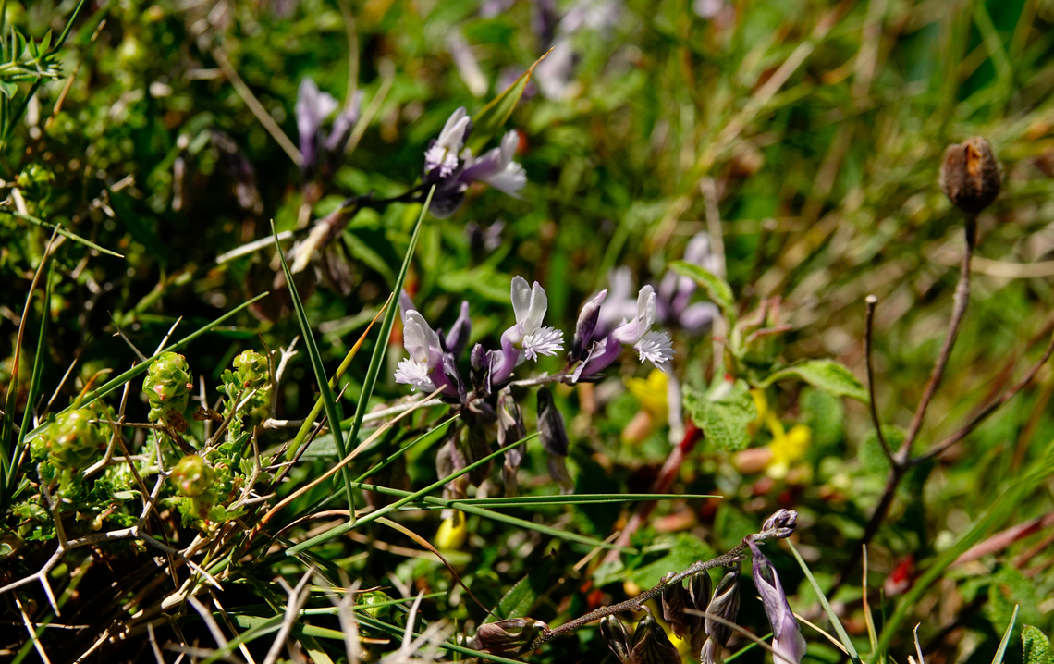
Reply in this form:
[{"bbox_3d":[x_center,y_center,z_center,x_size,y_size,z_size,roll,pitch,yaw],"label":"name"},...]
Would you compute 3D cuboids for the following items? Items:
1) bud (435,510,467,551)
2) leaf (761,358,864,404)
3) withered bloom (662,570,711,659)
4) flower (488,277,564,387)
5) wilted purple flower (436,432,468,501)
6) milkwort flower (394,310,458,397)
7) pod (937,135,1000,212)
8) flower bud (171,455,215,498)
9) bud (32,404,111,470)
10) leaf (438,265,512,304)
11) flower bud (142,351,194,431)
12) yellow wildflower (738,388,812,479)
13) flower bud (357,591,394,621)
[{"bbox_3d":[-0.011,0.030,0.254,0.005,0.006,0.005,0,27,0],"label":"bud"},{"bbox_3d":[0.045,0.008,0.266,0.017,0.005,0.006,0,27,0],"label":"leaf"},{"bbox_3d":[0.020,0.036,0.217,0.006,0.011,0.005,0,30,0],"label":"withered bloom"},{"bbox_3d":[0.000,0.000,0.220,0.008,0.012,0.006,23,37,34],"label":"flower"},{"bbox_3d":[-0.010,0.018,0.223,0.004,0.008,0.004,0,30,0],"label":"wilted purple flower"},{"bbox_3d":[-0.014,0.003,0.242,0.009,0.012,0.007,-17,32,-30],"label":"milkwort flower"},{"bbox_3d":[0.068,-0.024,0.260,0.009,0.011,0.009,0,27,0],"label":"pod"},{"bbox_3d":[-0.045,0.019,0.228,0.006,0.006,0.006,0,27,0],"label":"flower bud"},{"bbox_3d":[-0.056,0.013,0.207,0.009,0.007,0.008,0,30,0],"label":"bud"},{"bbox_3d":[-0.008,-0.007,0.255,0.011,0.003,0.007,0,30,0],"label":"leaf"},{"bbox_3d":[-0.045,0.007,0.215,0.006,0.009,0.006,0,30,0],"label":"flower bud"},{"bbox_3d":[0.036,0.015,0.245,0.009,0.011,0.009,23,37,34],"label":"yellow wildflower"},{"bbox_3d":[-0.021,0.039,0.240,0.005,0.005,0.005,0,27,0],"label":"flower bud"}]

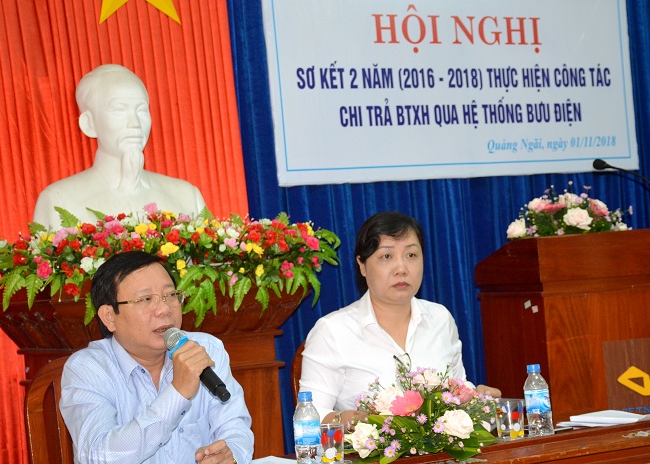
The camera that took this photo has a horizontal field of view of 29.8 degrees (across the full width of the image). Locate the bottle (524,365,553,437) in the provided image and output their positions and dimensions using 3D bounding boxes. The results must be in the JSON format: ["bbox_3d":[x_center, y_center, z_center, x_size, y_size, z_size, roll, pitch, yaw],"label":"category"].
[{"bbox_3d":[0.493,0.390,2.830,0.060,0.168,0.060,-5,-2,0],"label":"bottle"}]

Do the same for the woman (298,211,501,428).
[{"bbox_3d":[0.229,0.593,3.041,0.520,1.300,0.720,-4,-2,-26],"label":"woman"}]

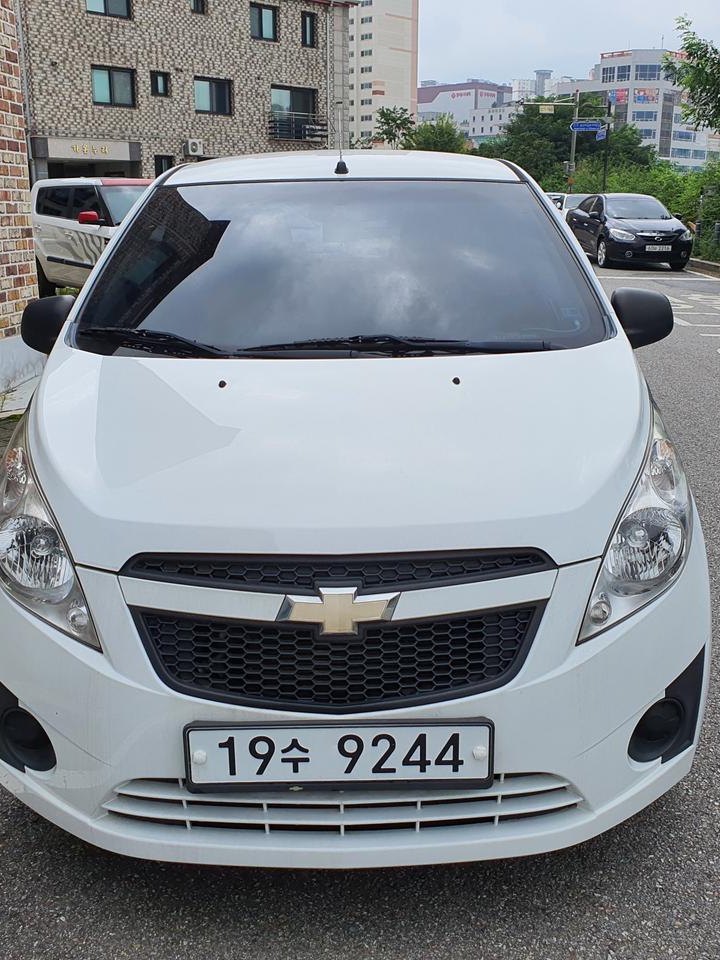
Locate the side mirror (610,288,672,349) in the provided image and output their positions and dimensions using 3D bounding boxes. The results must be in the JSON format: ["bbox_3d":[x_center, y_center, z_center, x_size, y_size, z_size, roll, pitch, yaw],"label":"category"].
[{"bbox_3d":[0.779,-0.457,2.710,0.190,0.160,0.115,-1,17,0],"label":"side mirror"}]

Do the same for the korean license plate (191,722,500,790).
[{"bbox_3d":[-0.035,0.473,1.652,0.530,0.122,0.024,-1,17,0],"label":"korean license plate"}]

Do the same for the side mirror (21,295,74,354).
[{"bbox_3d":[-0.856,-0.434,2.710,0.190,0.160,0.115,-1,17,0],"label":"side mirror"}]

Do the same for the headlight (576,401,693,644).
[{"bbox_3d":[0.546,0.090,1.972,0.280,0.340,0.450,-1,17,-1],"label":"headlight"}]

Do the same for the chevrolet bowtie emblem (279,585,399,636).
[{"bbox_3d":[-0.037,0.223,1.635,0.202,0.080,0.028,-1,7,0],"label":"chevrolet bowtie emblem"}]

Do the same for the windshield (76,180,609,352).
[{"bbox_3d":[-0.055,-0.587,2.559,1.320,0.110,0.890,-1,43,-1],"label":"windshield"}]

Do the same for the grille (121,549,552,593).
[{"bbox_3d":[-0.034,0.156,1.695,0.790,0.070,0.140,-1,17,-1],"label":"grille"}]

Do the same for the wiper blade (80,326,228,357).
[{"bbox_3d":[-0.537,-0.360,2.500,0.430,0.042,0.050,11,20,20],"label":"wiper blade"}]

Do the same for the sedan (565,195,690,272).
[{"bbox_3d":[5.717,-5.433,20.855,1.810,1.480,4.600,-1,17,-3],"label":"sedan"}]

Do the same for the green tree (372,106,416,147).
[{"bbox_3d":[1.417,-12.798,39.500,2.100,4.800,2.100,0,17,0],"label":"green tree"}]

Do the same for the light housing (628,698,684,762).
[{"bbox_3d":[0.571,0.474,1.839,0.107,0.118,0.090,-1,17,-1],"label":"light housing"}]

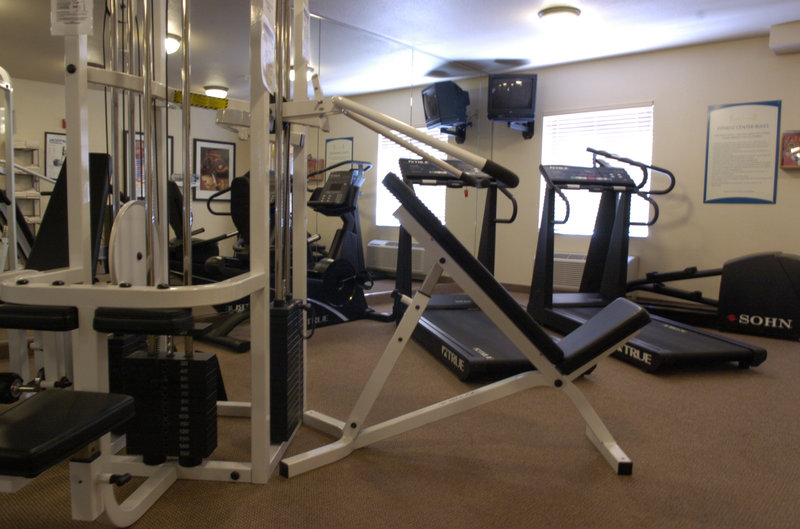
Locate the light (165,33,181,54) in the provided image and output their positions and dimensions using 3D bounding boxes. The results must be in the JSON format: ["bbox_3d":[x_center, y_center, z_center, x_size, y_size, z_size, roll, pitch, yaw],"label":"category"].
[{"bbox_3d":[-2.292,-2.118,5.393,0.350,0.130,0.350,6,7,40],"label":"light"}]

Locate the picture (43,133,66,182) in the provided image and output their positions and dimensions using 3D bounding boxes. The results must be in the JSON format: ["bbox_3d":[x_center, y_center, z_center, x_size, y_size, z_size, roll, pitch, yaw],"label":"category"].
[{"bbox_3d":[-4.549,-1.452,7.539,0.030,0.640,0.480,6,7,40],"label":"picture"}]

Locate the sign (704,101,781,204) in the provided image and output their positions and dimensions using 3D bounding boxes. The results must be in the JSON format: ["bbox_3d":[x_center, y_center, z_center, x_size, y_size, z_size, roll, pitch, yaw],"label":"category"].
[{"bbox_3d":[3.097,-1.005,5.032,0.580,0.900,0.025,6,7,40],"label":"sign"}]

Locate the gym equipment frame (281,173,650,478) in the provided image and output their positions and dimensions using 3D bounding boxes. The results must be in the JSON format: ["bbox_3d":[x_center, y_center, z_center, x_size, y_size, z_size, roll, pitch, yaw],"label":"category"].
[{"bbox_3d":[0.254,0.203,2.170,1.330,1.090,0.550,1,5,0],"label":"gym equipment frame"}]

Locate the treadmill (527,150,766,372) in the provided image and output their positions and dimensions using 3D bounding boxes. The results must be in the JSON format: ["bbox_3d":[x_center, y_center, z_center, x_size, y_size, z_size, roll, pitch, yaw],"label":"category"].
[{"bbox_3d":[1.682,-0.106,4.139,0.810,1.370,1.770,0,6,-12],"label":"treadmill"}]

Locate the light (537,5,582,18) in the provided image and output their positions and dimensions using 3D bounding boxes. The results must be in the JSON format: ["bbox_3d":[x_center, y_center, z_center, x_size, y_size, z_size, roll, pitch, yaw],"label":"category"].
[{"bbox_3d":[1.297,-1.975,4.501,0.350,0.130,0.350,6,7,40],"label":"light"}]

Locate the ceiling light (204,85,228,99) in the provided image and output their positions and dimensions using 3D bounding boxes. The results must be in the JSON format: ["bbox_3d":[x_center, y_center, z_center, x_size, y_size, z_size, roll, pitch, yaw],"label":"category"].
[{"bbox_3d":[-2.495,-2.327,7.537,0.350,0.130,0.350,6,7,40],"label":"ceiling light"}]

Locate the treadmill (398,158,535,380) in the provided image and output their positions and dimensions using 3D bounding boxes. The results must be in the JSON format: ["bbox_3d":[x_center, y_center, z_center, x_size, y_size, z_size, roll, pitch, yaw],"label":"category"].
[{"bbox_3d":[0.520,-0.103,3.914,0.810,1.370,1.770,-1,6,-15],"label":"treadmill"}]

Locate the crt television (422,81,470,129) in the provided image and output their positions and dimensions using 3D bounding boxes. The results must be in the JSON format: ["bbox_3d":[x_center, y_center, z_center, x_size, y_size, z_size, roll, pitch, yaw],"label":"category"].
[{"bbox_3d":[0.588,-1.914,6.703,0.460,0.460,0.510,-9,8,-14],"label":"crt television"}]

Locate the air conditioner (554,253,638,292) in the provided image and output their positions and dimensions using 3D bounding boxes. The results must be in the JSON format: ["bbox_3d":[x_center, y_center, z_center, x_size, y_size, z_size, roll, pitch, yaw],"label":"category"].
[{"bbox_3d":[1.973,0.083,5.933,1.040,0.380,0.260,6,7,40],"label":"air conditioner"}]

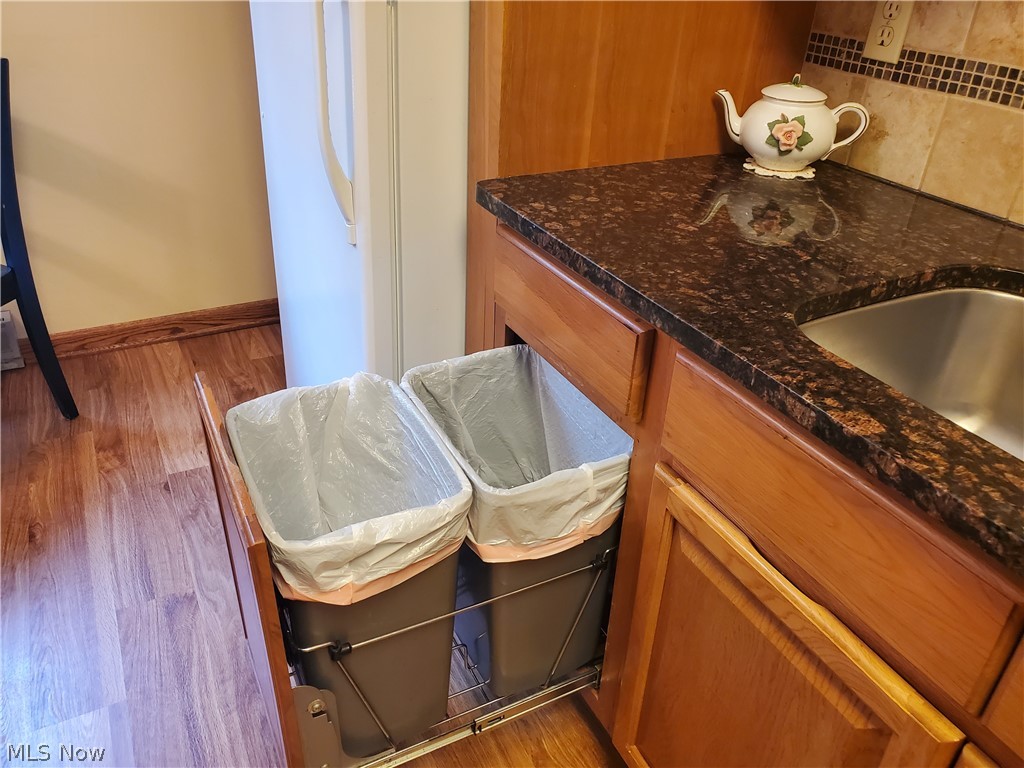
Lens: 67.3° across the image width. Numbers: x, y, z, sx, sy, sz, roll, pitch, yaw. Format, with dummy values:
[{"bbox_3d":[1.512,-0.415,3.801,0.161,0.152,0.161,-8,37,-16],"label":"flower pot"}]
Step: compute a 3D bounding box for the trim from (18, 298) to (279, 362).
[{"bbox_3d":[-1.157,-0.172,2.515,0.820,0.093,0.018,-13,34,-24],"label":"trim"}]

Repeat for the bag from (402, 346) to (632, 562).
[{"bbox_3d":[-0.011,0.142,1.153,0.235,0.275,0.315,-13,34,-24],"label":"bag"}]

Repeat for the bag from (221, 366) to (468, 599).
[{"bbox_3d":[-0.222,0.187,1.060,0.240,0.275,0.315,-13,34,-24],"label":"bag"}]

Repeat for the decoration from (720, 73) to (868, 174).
[{"bbox_3d":[0.461,-0.433,1.273,0.240,0.140,0.165,6,31,5],"label":"decoration"}]

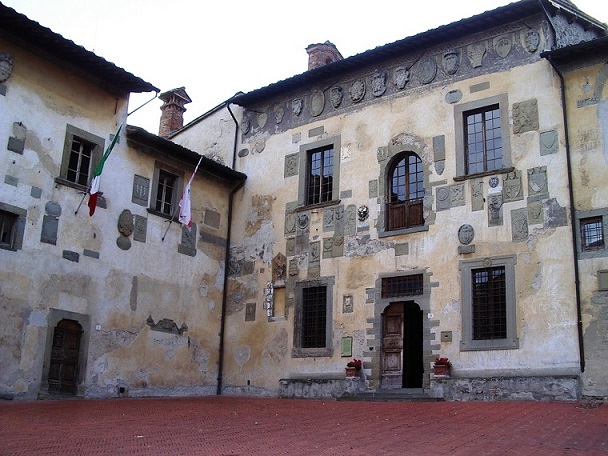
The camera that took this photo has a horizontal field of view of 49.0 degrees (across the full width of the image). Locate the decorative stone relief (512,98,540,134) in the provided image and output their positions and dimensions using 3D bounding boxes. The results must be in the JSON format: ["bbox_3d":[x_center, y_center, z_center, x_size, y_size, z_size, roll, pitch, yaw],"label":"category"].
[{"bbox_3d":[6.324,-3.169,19.034,0.718,0.932,0.100,-9,-19,37],"label":"decorative stone relief"}]

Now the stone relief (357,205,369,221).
[{"bbox_3d":[1.927,-0.483,21.744,0.433,0.545,0.130,-9,-19,37],"label":"stone relief"}]

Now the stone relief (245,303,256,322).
[{"bbox_3d":[-1.847,2.963,23.395,0.448,0.613,0.100,-10,-19,36],"label":"stone relief"}]

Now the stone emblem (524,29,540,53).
[{"bbox_3d":[6.573,-5.359,19.154,0.465,0.798,0.140,-10,-19,36],"label":"stone emblem"}]

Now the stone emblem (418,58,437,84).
[{"bbox_3d":[3.918,-4.981,21.226,0.690,0.888,0.100,-10,-18,38],"label":"stone emblem"}]

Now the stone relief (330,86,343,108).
[{"bbox_3d":[1.135,-4.635,23.609,0.539,0.859,0.140,-9,-19,37],"label":"stone relief"}]

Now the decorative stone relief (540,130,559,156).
[{"bbox_3d":[6.693,-2.298,18.149,0.475,0.666,0.100,-10,-19,36],"label":"decorative stone relief"}]

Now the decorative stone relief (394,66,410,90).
[{"bbox_3d":[3.230,-4.939,22.012,0.566,0.808,0.150,-9,-19,37],"label":"decorative stone relief"}]

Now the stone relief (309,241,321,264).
[{"bbox_3d":[0.365,0.819,22.290,0.444,0.699,0.080,-9,-19,36],"label":"stone relief"}]

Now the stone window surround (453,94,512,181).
[{"bbox_3d":[5.312,-2.685,19.771,1.698,2.406,0.280,-10,-19,36],"label":"stone window surround"}]

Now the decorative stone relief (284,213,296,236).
[{"bbox_3d":[-0.433,-0.115,23.506,0.486,0.781,0.070,-10,-18,38],"label":"decorative stone relief"}]

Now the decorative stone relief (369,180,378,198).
[{"bbox_3d":[2.244,-1.256,21.686,0.310,0.575,0.080,-10,-19,36],"label":"decorative stone relief"}]

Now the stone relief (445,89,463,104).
[{"bbox_3d":[4.611,-4.066,20.637,0.585,0.484,0.100,-10,-19,36],"label":"stone relief"}]

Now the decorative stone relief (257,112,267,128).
[{"bbox_3d":[-1.558,-4.050,25.201,0.490,0.622,0.110,-9,-19,36],"label":"decorative stone relief"}]

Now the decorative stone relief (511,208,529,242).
[{"bbox_3d":[5.908,-0.065,18.206,0.446,0.881,0.080,-10,-18,38],"label":"decorative stone relief"}]

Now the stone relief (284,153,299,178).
[{"bbox_3d":[-0.411,-2.229,23.829,0.659,0.831,0.100,-10,-19,36],"label":"stone relief"}]

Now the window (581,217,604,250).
[{"bbox_3d":[7.459,0.178,17.201,0.552,0.882,0.200,-10,-19,36],"label":"window"}]

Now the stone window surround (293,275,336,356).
[{"bbox_3d":[0.324,2.940,21.714,1.602,2.503,0.250,-9,-19,36],"label":"stone window surround"}]

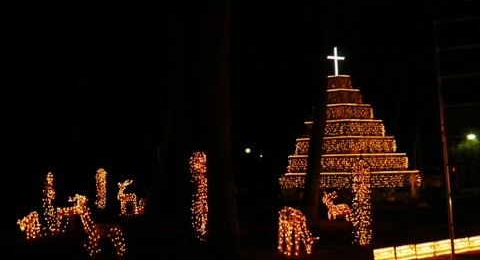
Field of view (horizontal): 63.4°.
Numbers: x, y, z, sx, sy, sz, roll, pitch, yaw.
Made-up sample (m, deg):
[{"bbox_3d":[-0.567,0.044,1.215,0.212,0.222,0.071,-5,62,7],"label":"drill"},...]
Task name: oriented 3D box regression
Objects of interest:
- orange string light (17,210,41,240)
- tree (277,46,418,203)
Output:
[{"bbox_3d":[-5.534,2.484,10.184,0.680,0.733,0.350,0,-6,-15],"label":"orange string light"},{"bbox_3d":[5.364,-0.388,19.900,6.800,7.750,5.300,-1,-6,-3],"label":"tree"}]

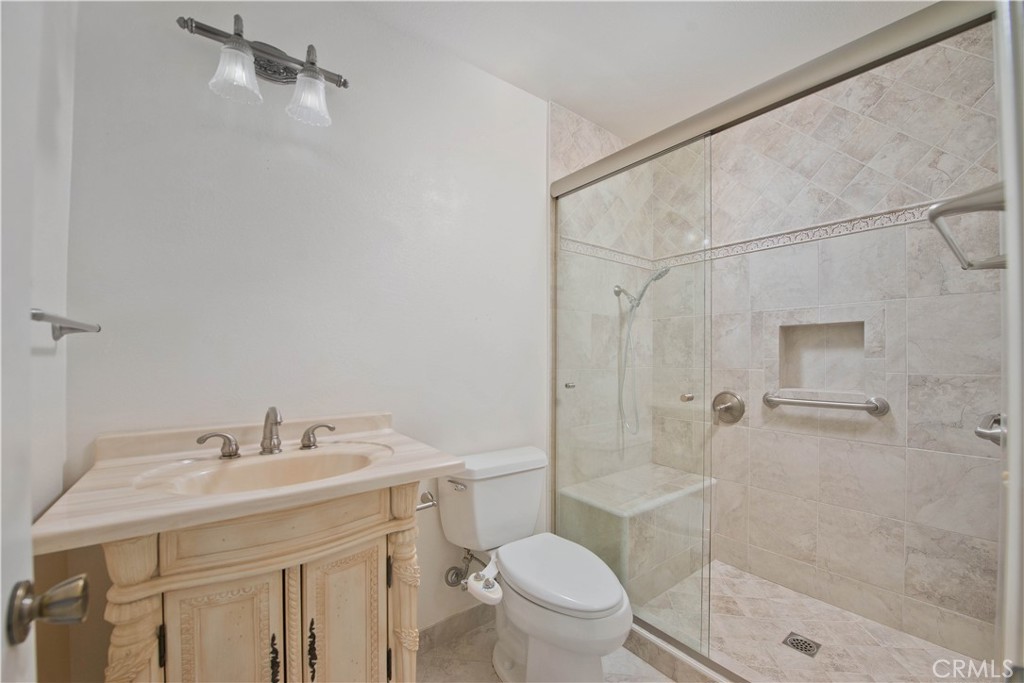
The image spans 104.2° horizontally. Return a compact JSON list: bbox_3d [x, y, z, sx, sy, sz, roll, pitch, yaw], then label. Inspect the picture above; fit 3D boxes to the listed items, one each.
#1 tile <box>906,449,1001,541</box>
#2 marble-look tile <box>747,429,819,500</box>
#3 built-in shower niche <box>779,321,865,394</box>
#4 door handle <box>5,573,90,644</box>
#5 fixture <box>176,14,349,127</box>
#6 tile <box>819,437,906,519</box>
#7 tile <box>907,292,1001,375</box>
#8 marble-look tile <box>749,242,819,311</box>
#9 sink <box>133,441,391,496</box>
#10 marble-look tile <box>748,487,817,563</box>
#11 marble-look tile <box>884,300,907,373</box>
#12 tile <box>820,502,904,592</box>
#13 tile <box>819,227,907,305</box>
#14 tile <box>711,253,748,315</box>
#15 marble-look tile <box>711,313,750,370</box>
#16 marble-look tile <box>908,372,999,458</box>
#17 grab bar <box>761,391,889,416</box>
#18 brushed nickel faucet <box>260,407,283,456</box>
[{"bbox_3d":[1.749,0.603,1.586,0.010,0.306,0.255,1,-1,-43],"label":"tile"},{"bbox_3d":[1.361,0.615,2.006,0.010,0.306,0.303,1,-1,-43],"label":"marble-look tile"},{"bbox_3d":[1.468,0.079,1.883,0.088,0.317,0.322,1,-1,-37],"label":"built-in shower niche"},{"bbox_3d":[-0.511,0.289,0.443,0.057,0.067,0.067,1,-1,-41],"label":"door handle"},{"bbox_3d":[-0.734,-0.833,1.229,0.450,0.232,0.165,1,-1,-37],"label":"fixture"},{"bbox_3d":[1.521,0.587,1.734,0.010,0.300,0.298,1,-1,-37],"label":"tile"},{"bbox_3d":[1.756,-0.024,1.588,0.010,0.308,0.255,1,-1,-43],"label":"tile"},{"bbox_3d":[1.368,-0.320,2.014,0.010,0.306,0.303,1,-1,-43],"label":"marble-look tile"},{"bbox_3d":[-0.615,0.393,1.055,0.555,0.145,0.355,1,-1,-37],"label":"sink"},{"bbox_3d":[1.357,0.923,2.007,0.010,0.305,0.303,1,-1,-43],"label":"marble-look tile"},{"bbox_3d":[1.647,-0.019,1.707,0.010,0.308,0.063,1,-1,-43],"label":"marble-look tile"},{"bbox_3d":[1.557,0.918,1.789,0.010,0.305,0.303,1,-1,-43],"label":"tile"},{"bbox_3d":[1.530,-0.321,1.752,0.010,0.300,0.298,1,-1,-37],"label":"tile"},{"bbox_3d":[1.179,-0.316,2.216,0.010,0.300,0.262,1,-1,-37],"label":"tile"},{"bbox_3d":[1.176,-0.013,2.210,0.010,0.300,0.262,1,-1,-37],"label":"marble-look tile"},{"bbox_3d":[1.754,0.291,1.586,0.010,0.308,0.255,1,-1,-43],"label":"marble-look tile"},{"bbox_3d":[1.407,0.285,1.824,0.074,0.076,0.475,1,-1,-37],"label":"grab bar"},{"bbox_3d":[-0.680,0.259,1.139,0.055,0.135,0.140,1,-1,-37],"label":"brushed nickel faucet"}]

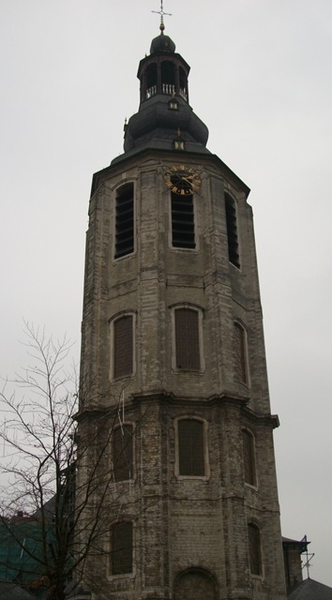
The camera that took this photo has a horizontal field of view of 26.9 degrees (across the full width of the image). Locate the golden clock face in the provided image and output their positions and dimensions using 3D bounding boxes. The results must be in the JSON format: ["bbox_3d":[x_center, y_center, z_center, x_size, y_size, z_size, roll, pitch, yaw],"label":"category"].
[{"bbox_3d":[1.001,-6.818,38.980,2.064,2.076,0.180,4,-28,-9],"label":"golden clock face"}]

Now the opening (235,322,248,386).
[{"bbox_3d":[3.873,2.786,36.582,0.300,3.383,1.198,-19,-33,30],"label":"opening"}]

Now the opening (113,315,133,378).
[{"bbox_3d":[-2.112,2.359,35.394,1.176,3.336,0.300,-19,-32,30],"label":"opening"}]

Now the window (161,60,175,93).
[{"bbox_3d":[0.153,-14.970,46.645,0.960,3.024,0.250,4,-28,-9],"label":"window"}]

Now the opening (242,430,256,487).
[{"bbox_3d":[3.894,7.640,33.875,0.300,2.712,1.176,-19,-32,30],"label":"opening"}]

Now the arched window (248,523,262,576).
[{"bbox_3d":[4.028,11.436,31.948,0.300,2.229,1.196,-19,-33,30],"label":"arched window"}]

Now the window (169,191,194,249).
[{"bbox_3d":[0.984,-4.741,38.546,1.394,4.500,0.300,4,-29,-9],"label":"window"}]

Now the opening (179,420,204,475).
[{"bbox_3d":[1.207,6.905,32.399,1.245,2.686,0.300,4,-29,-9],"label":"opening"}]

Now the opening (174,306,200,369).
[{"bbox_3d":[1.109,1.999,35.014,1.318,3.383,0.300,4,-29,-9],"label":"opening"}]

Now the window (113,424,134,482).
[{"bbox_3d":[-1.983,7.253,32.896,1.176,2.712,0.300,-19,-32,30],"label":"window"}]

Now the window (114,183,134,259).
[{"bbox_3d":[-2.253,-4.471,38.944,1.248,4.932,0.350,-19,-32,30],"label":"window"}]

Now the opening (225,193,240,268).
[{"bbox_3d":[3.799,-4.131,40.249,0.300,4.936,1.330,-19,-33,30],"label":"opening"}]

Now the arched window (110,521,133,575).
[{"bbox_3d":[-1.905,11.037,30.929,1.200,2.244,0.300,-19,-32,30],"label":"arched window"}]

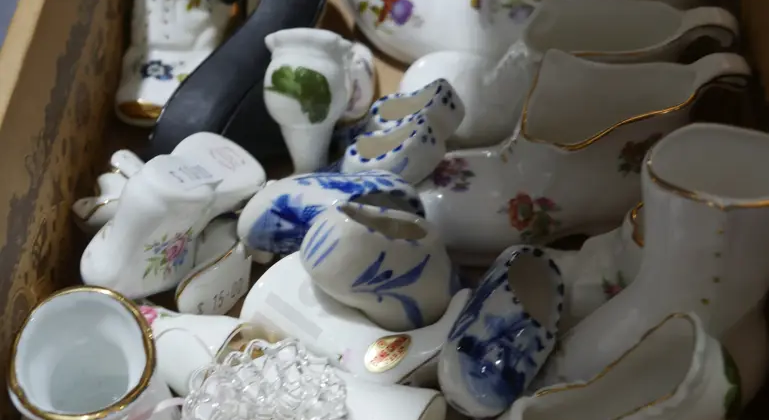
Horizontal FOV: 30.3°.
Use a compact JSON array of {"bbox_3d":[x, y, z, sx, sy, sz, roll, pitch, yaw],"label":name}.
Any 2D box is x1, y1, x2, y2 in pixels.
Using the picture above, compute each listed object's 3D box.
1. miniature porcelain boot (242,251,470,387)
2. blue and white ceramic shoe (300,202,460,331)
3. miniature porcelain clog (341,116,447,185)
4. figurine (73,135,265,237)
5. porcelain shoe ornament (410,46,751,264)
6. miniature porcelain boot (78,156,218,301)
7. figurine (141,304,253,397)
[{"bbox_3d":[-0.011,0.042,0.547,0.084,0.038,0.050,0,82,0],"label":"miniature porcelain boot"},{"bbox_3d":[-0.002,0.018,0.470,0.056,0.031,0.027,14,33,15],"label":"blue and white ceramic shoe"},{"bbox_3d":[0.004,-0.024,0.613,0.049,0.029,0.026,-26,54,-12],"label":"miniature porcelain clog"},{"bbox_3d":[-0.090,-0.010,0.597,0.074,0.042,0.036,10,31,17],"label":"figurine"},{"bbox_3d":[0.076,-0.022,0.533,0.123,0.061,0.048,-8,42,-10],"label":"porcelain shoe ornament"},{"bbox_3d":[-0.096,0.006,0.578,0.048,0.058,0.036,22,18,-9],"label":"miniature porcelain boot"},{"bbox_3d":[-0.074,0.054,0.543,0.050,0.037,0.040,1,42,10],"label":"figurine"}]

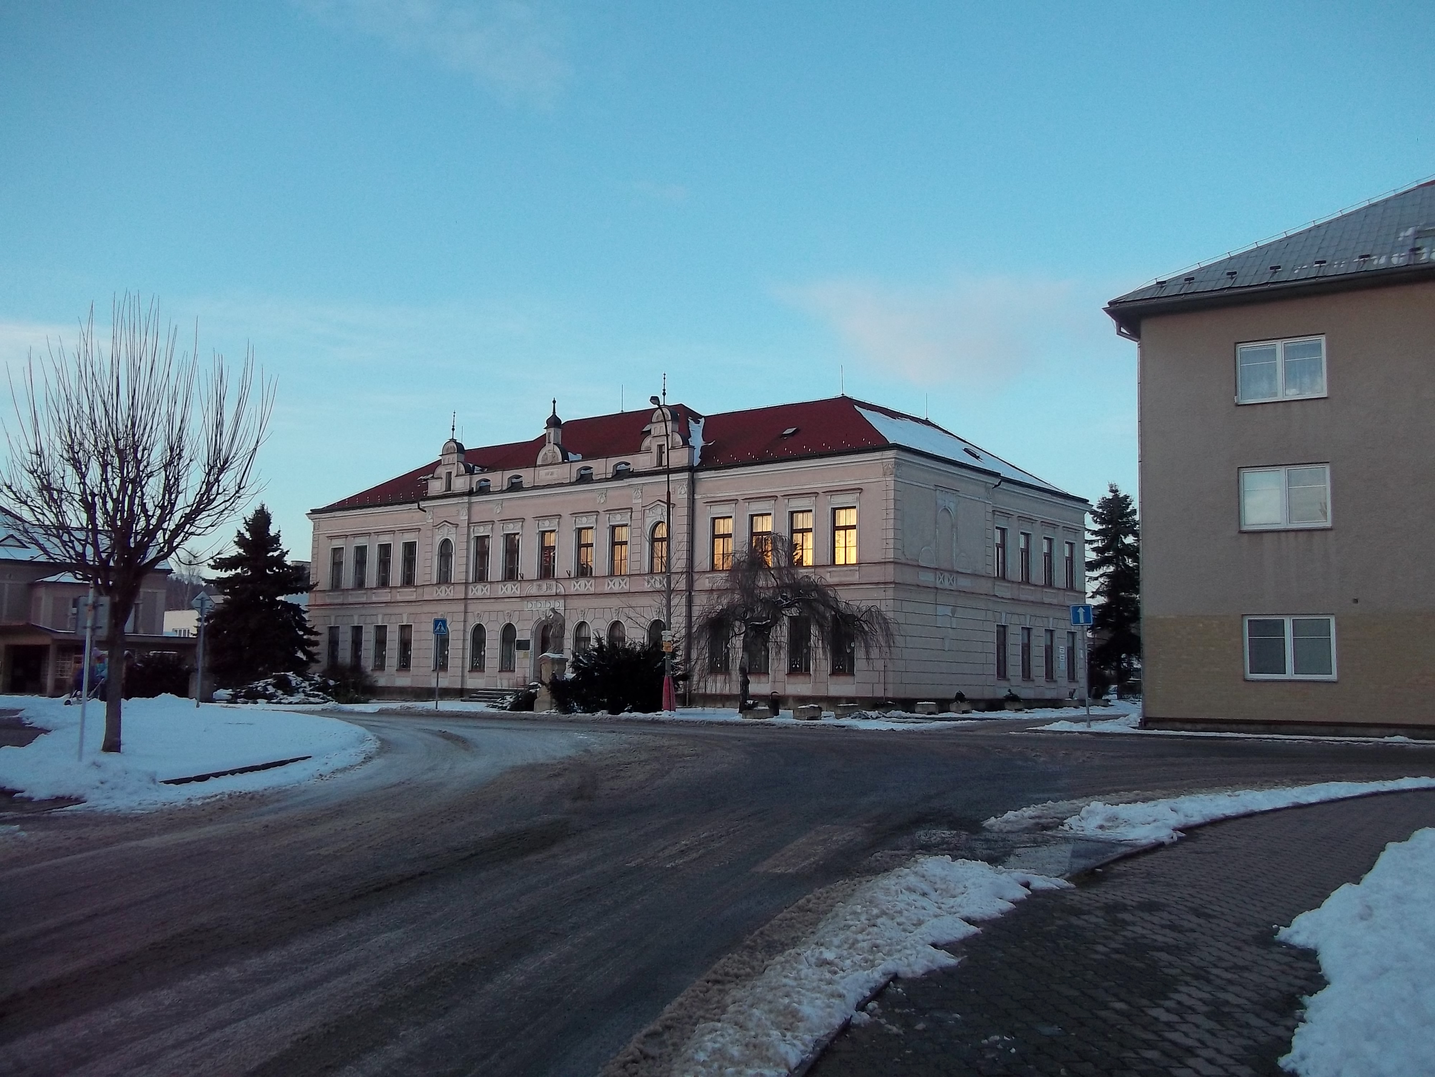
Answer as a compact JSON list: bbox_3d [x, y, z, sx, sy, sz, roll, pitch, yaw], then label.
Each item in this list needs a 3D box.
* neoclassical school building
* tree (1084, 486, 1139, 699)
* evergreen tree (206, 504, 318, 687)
[{"bbox_3d":[-2.306,1.219,69.596,38.265,14.694,19.592,-4,-8,38],"label":"neoclassical school building"},{"bbox_3d":[23.671,3.052,78.691,4.600,12.760,4.600,1,-6,0],"label":"tree"},{"bbox_3d":[-20.495,2.826,59.474,5.200,8.760,5.200,1,-6,0],"label":"evergreen tree"}]

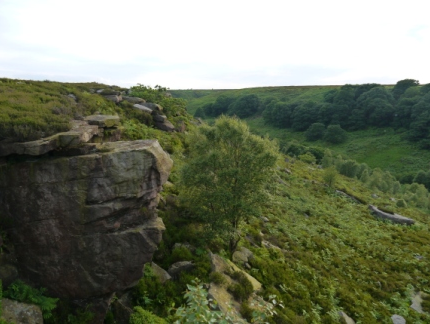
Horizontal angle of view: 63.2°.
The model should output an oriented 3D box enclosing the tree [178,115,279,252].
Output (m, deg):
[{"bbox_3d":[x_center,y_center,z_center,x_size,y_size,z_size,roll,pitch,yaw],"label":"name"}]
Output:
[{"bbox_3d":[0.590,1.030,14.300,4.000,5.700,3.900,0,11,0],"label":"tree"}]

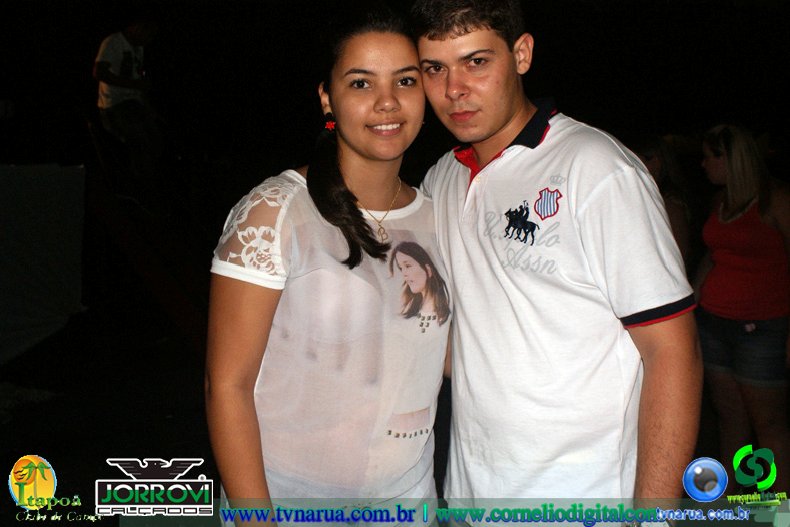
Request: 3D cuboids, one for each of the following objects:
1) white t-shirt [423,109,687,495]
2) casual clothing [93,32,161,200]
[{"bbox_3d":[0.225,0.095,1.290,0.500,0.700,0.310,1,6,31],"label":"white t-shirt"},{"bbox_3d":[-2.024,-1.131,6.000,0.470,1.220,0.470,3,6,35],"label":"casual clothing"}]

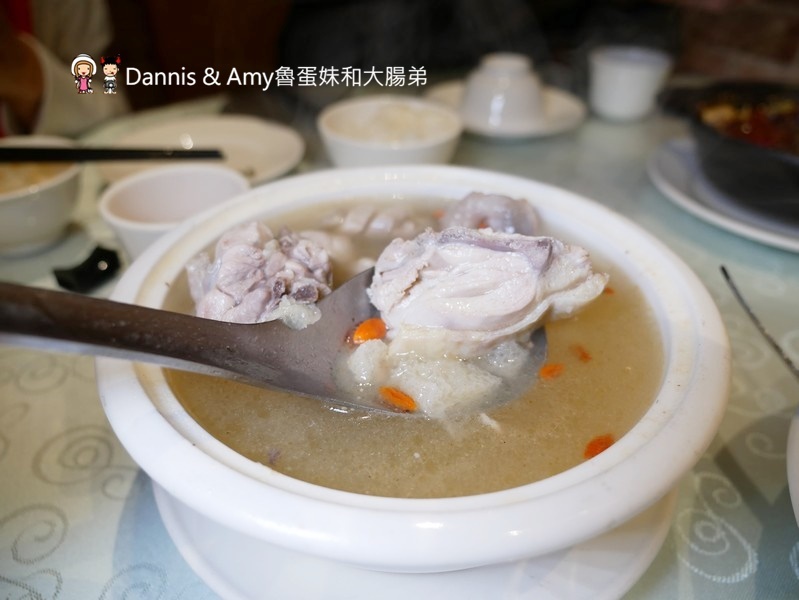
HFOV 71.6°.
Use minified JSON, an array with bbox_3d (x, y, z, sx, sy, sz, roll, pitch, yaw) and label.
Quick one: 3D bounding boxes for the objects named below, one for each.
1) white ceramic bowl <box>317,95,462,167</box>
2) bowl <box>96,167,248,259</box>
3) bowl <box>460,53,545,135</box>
[{"bbox_3d":[-0.007,-0.121,0.459,0.116,0.056,0.116,1,38,0],"label":"white ceramic bowl"},{"bbox_3d":[-0.141,-0.048,0.366,0.089,0.050,0.089,1,38,0],"label":"bowl"},{"bbox_3d":[0.111,-0.225,0.580,0.089,0.051,0.089,1,38,0],"label":"bowl"}]

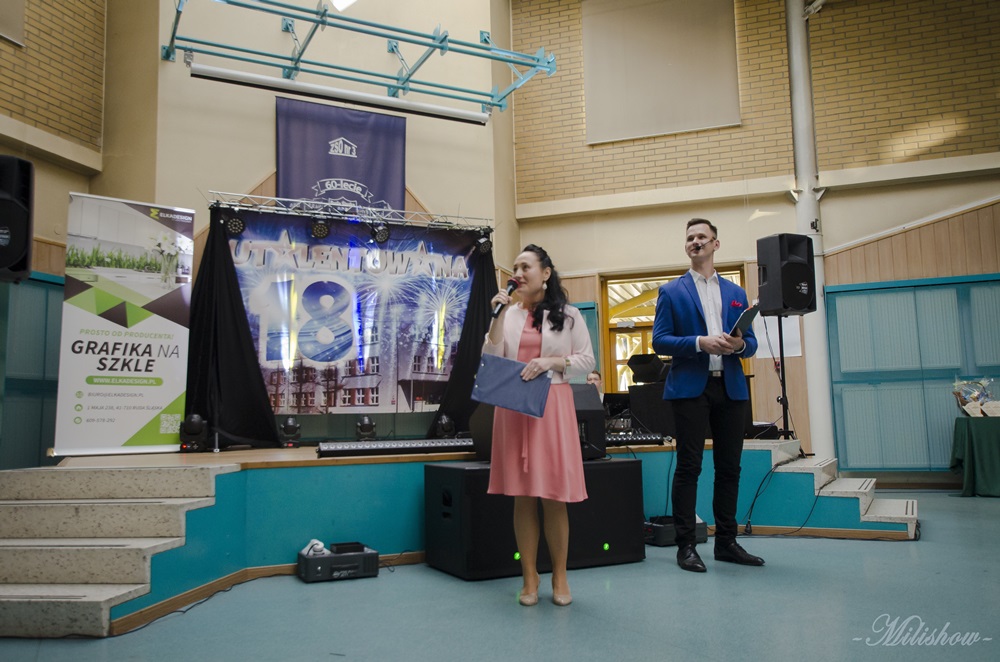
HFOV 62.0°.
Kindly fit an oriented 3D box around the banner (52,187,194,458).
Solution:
[{"bbox_3d":[-3.072,-0.045,6.896,1.043,2.110,0.120,4,-8,-39],"label":"banner"}]

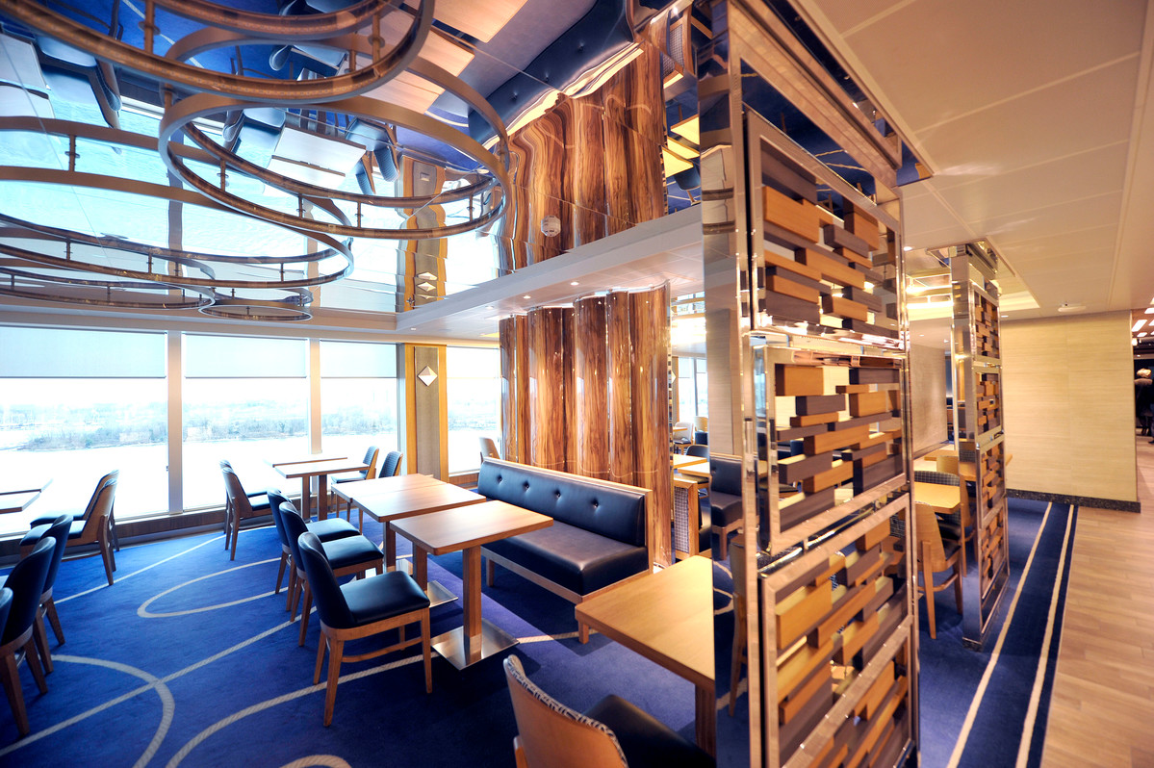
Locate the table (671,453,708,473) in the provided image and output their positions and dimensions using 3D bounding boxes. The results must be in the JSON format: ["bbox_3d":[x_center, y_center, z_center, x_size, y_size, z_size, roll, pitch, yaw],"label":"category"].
[{"bbox_3d":[0.945,1.203,4.867,0.757,0.750,0.650,0,-1,-41],"label":"table"}]

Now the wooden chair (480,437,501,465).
[{"bbox_3d":[-1.159,1.221,6.793,0.555,0.855,0.490,-1,-1,-37],"label":"wooden chair"}]

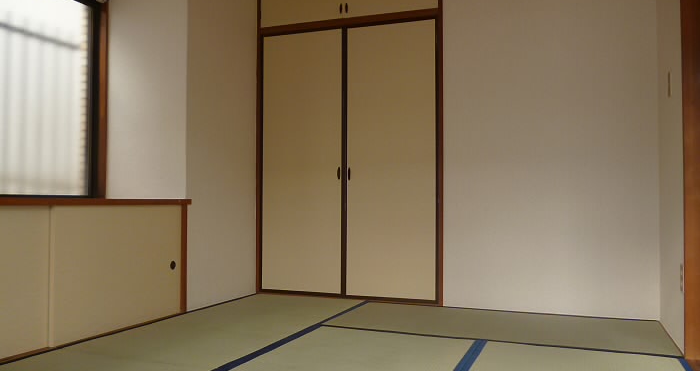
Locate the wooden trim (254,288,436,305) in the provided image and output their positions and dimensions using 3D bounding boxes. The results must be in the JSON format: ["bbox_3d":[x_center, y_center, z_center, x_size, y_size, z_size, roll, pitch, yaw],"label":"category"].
[{"bbox_3d":[-0.036,0.737,3.738,1.257,0.040,0.035,0,-2,21],"label":"wooden trim"}]

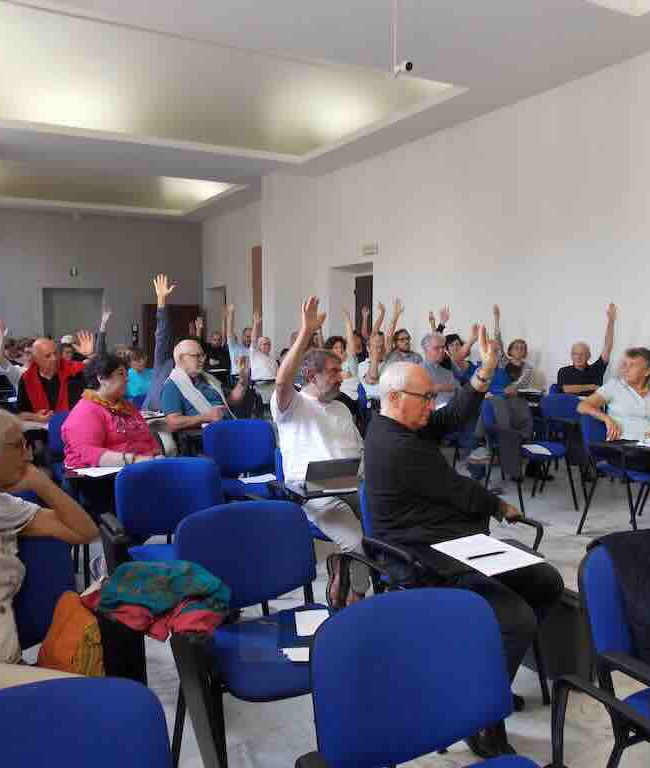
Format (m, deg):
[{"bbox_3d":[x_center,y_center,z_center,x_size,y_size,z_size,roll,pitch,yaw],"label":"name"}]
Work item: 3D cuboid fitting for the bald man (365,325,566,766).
[{"bbox_3d":[0.434,0.517,2.301,0.740,1.360,0.580,4,7,42],"label":"bald man"}]

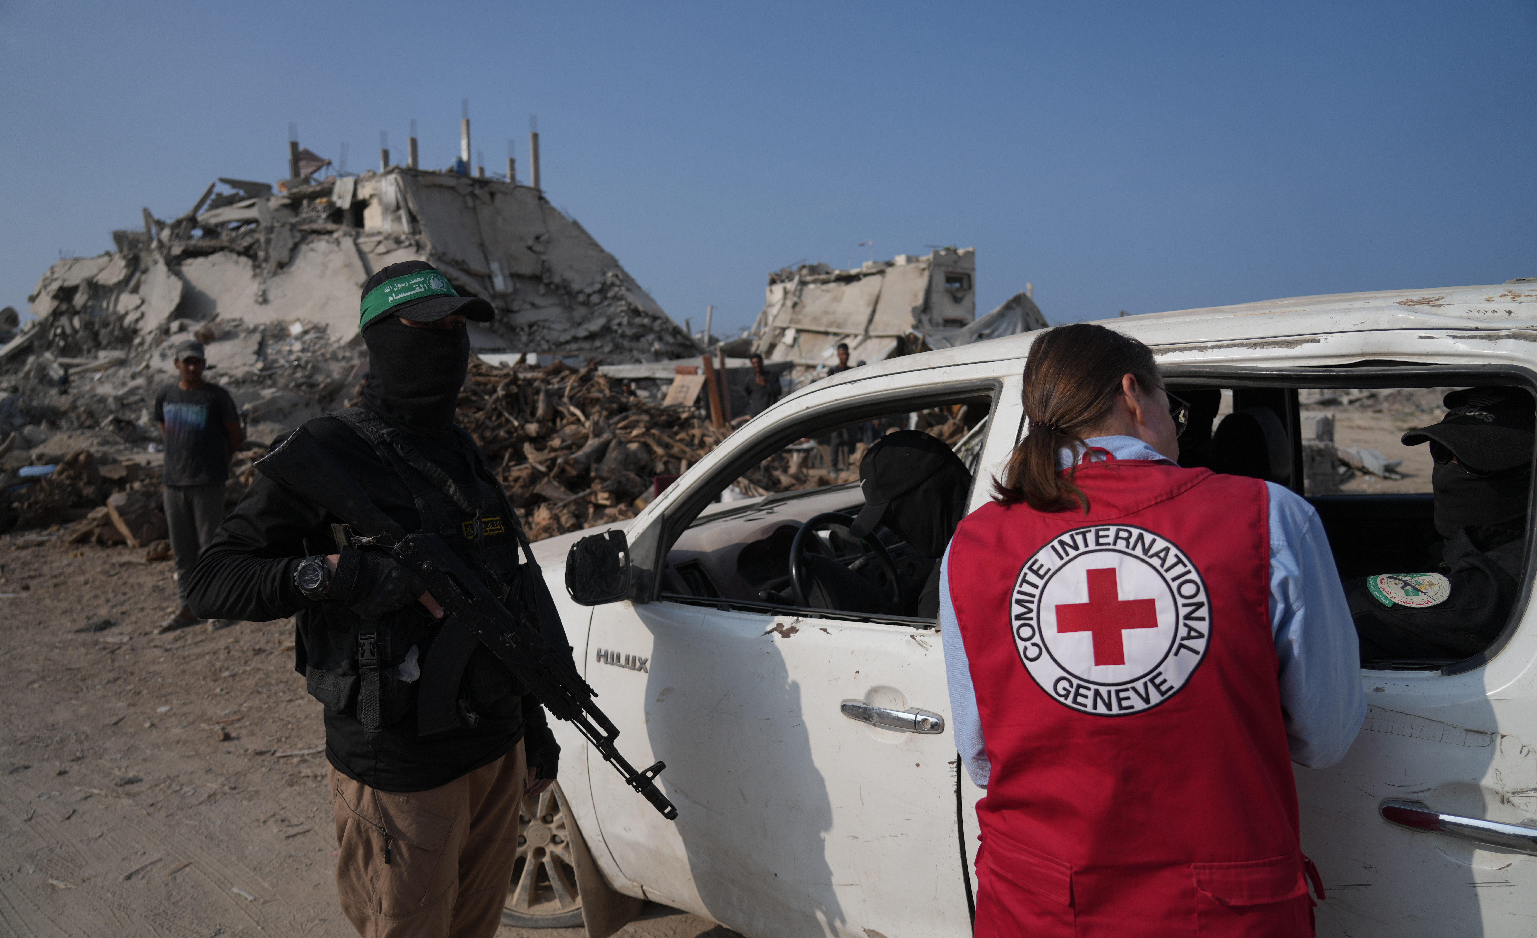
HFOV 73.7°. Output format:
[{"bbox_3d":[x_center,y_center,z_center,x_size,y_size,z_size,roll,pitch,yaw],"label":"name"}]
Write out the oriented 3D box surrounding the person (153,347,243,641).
[{"bbox_3d":[-3.475,0.092,6.250,0.520,1.740,0.380,-1,6,-8],"label":"person"}]

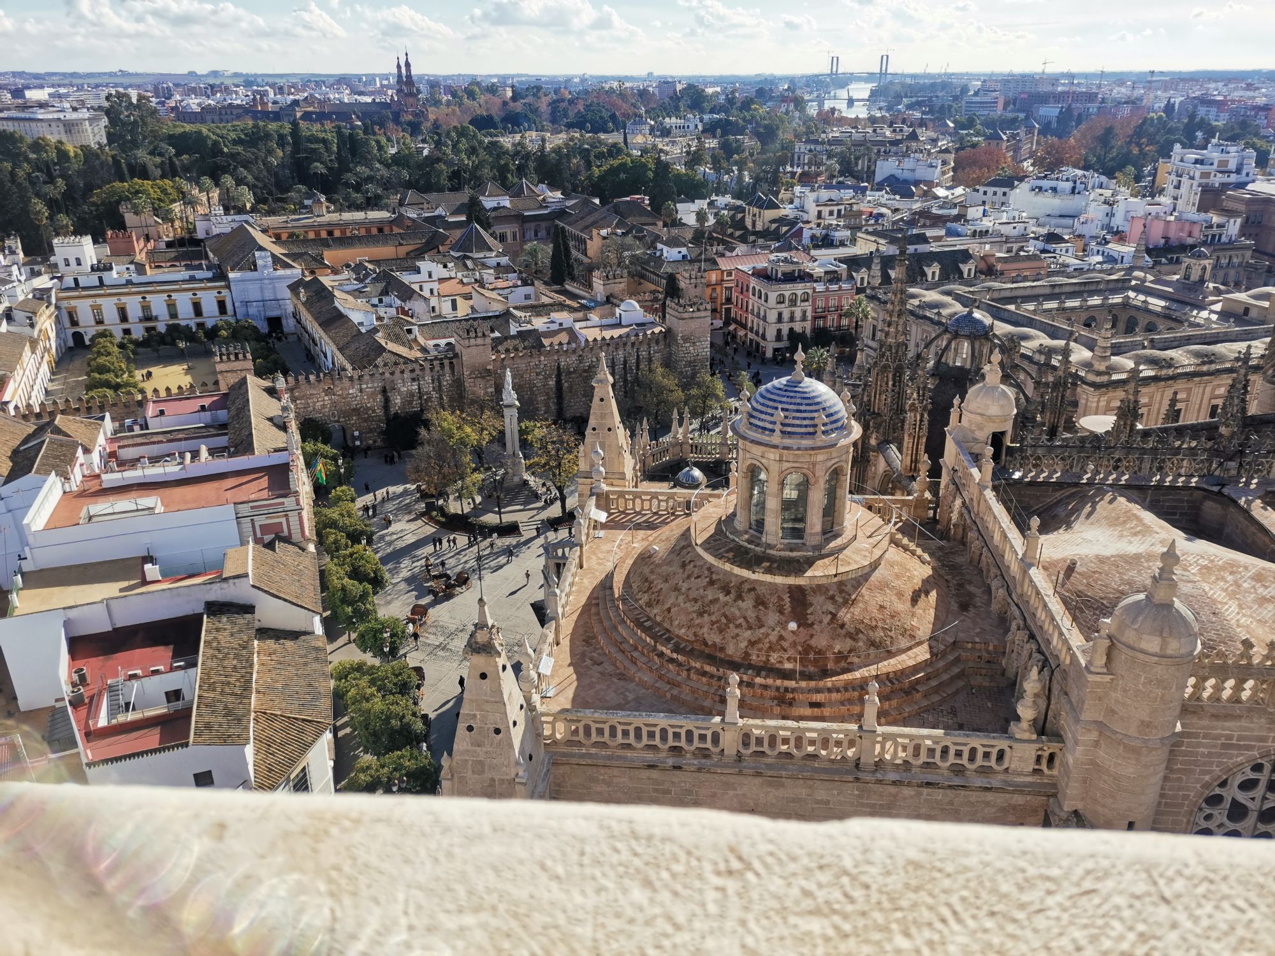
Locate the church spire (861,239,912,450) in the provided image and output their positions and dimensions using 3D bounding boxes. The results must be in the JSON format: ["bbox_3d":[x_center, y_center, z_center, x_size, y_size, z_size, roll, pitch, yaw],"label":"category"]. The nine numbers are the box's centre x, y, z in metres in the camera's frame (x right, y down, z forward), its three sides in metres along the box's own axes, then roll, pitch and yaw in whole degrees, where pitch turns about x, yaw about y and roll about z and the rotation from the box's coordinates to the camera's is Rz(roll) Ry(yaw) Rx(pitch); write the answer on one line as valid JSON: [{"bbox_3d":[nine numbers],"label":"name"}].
[{"bbox_3d":[15.566,-7.930,60.173,3.100,14.200,3.100,2,23,5],"label":"church spire"}]

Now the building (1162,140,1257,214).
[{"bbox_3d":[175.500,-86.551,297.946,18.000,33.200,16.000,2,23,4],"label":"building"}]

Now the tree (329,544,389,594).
[{"bbox_3d":[-30.701,11.028,105.831,6.000,5.600,6.000,0,23,0],"label":"tree"}]

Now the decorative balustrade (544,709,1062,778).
[{"bbox_3d":[5.648,9.355,34.169,18.000,1.600,0.550,2,23,5],"label":"decorative balustrade"}]

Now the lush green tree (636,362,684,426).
[{"bbox_3d":[3.264,-11.474,143.666,7.400,12.870,7.200,0,23,0],"label":"lush green tree"}]

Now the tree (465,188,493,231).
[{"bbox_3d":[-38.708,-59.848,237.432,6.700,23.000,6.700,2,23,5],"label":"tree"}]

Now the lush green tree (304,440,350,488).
[{"bbox_3d":[-41.695,-1.658,128.390,6.400,6.800,6.200,0,23,0],"label":"lush green tree"}]

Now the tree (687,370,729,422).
[{"bbox_3d":[10.870,-11.643,149.379,6.600,10.400,6.600,2,23,5],"label":"tree"}]

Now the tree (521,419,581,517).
[{"bbox_3d":[-10.721,-0.714,123.652,8.000,12.200,8.000,0,23,0],"label":"tree"}]

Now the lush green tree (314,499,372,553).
[{"bbox_3d":[-34.083,6.470,111.174,6.100,7.200,6.100,2,23,5],"label":"lush green tree"}]

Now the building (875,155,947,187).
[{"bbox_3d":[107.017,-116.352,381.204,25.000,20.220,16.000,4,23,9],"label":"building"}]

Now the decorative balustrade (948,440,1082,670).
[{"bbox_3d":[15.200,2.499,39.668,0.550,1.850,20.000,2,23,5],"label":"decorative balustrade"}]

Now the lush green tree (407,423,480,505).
[{"bbox_3d":[-24.703,-1.009,122.565,9.000,12.000,9.000,2,23,5],"label":"lush green tree"}]

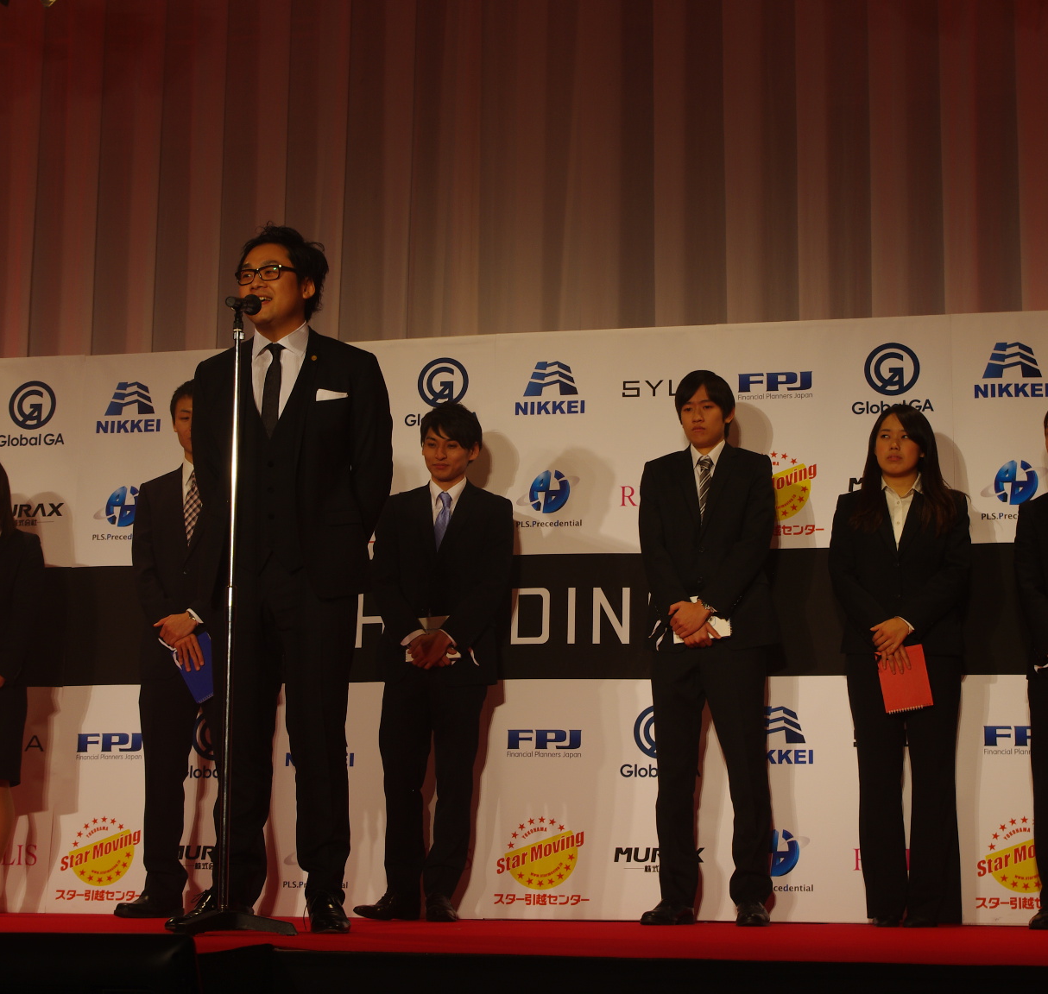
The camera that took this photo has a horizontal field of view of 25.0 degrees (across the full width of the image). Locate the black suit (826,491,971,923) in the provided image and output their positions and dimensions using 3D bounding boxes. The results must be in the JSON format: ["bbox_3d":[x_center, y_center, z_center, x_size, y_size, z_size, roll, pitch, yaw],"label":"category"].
[{"bbox_3d":[1.170,0.638,7.339,0.435,1.355,0.320,-1,-9,12],"label":"black suit"}]

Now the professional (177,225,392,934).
[{"bbox_3d":[-0.602,0.187,5.961,0.520,1.784,0.360,-3,-10,20],"label":"professional"}]

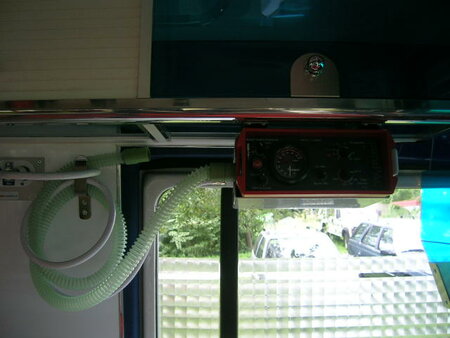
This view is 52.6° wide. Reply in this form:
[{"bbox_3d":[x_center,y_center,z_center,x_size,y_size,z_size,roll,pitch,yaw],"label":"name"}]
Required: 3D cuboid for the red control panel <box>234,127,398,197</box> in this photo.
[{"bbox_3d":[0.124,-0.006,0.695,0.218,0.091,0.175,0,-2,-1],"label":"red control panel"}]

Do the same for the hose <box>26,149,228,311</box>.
[{"bbox_3d":[-0.172,0.105,0.770,0.355,0.280,0.150,0,-2,0],"label":"hose"}]

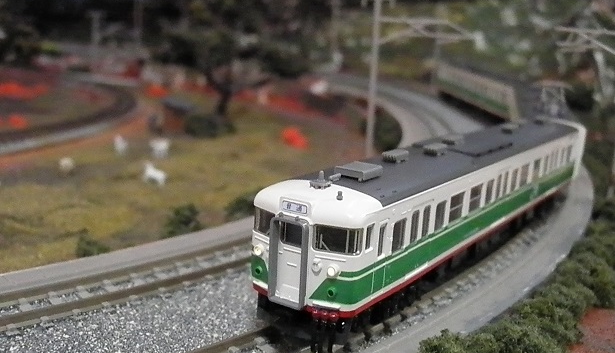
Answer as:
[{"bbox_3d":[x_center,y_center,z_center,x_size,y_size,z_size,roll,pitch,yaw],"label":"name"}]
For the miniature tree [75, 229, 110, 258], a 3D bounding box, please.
[{"bbox_3d":[-0.046,0.014,0.155,0.007,0.007,0.007,3,12,0],"label":"miniature tree"}]

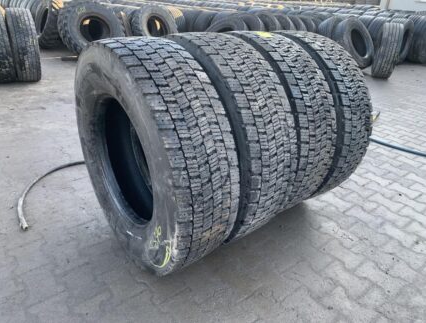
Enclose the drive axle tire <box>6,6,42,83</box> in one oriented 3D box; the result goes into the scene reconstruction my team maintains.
[{"bbox_3d":[-2.700,-1.656,4.655,0.311,1.008,1.008,-6,27,-22],"label":"drive axle tire"}]

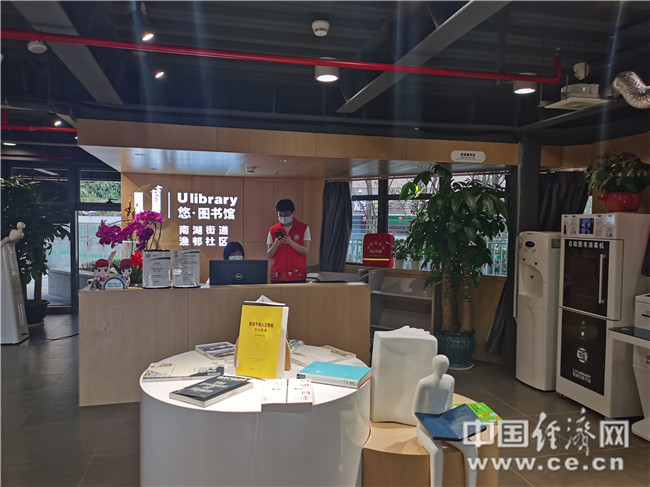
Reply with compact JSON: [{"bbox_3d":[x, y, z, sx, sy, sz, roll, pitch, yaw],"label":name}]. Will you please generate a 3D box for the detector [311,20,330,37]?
[{"bbox_3d":[-0.023,-1.252,2.950,0.102,0.057,0.102,1,3,0],"label":"detector"}]

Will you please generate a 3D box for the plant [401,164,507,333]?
[{"bbox_3d":[1.310,0.084,5.154,1.030,1.690,0.950,1,3,14],"label":"plant"}]

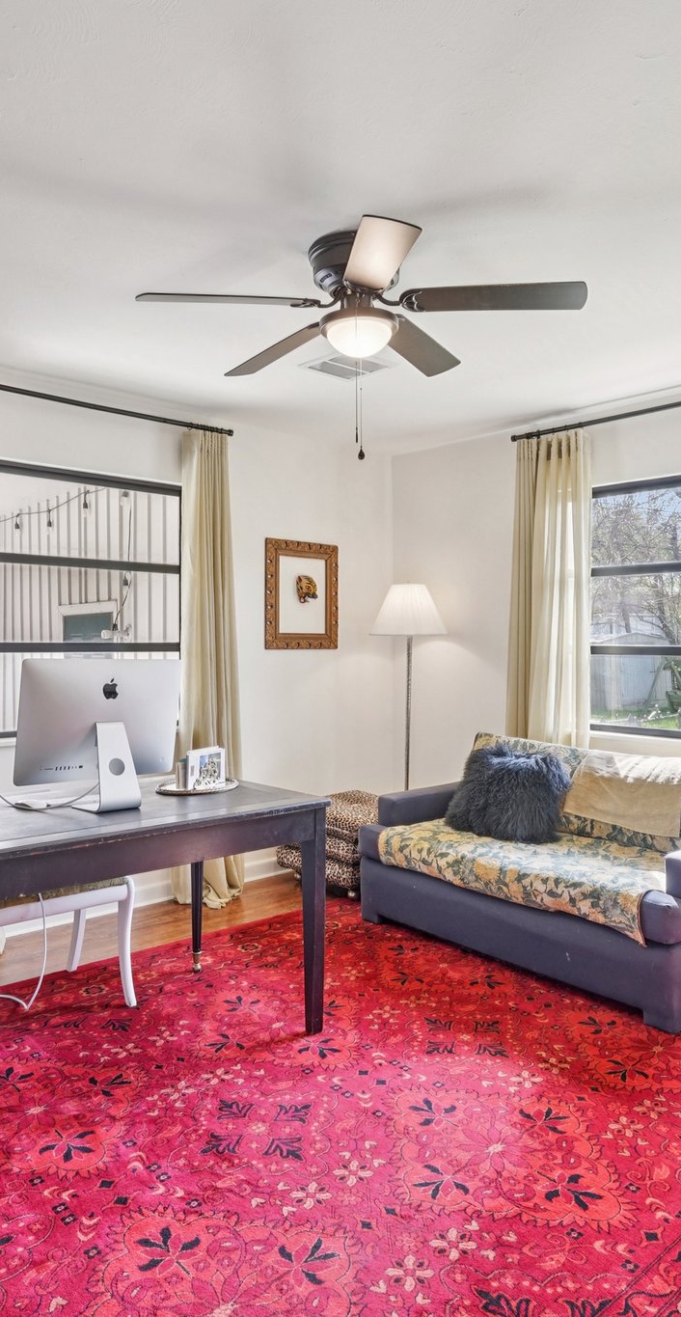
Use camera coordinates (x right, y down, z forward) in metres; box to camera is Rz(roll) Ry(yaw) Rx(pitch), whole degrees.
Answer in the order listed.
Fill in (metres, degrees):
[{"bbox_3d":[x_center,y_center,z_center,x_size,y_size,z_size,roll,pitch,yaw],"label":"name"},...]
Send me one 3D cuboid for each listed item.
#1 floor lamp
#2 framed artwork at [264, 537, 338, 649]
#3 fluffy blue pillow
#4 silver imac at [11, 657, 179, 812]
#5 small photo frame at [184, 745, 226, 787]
[{"bbox_3d":[0.371,0.409,4.152,0.415,1.648,0.415,0,0,6],"label":"floor lamp"},{"bbox_3d":[-0.207,-0.343,4.231,0.492,0.586,0.030,-1,1,-39],"label":"framed artwork"},{"bbox_3d":[0.792,0.626,3.563,0.200,0.440,0.480,28,-18,-38],"label":"fluffy blue pillow"},{"bbox_3d":[-0.721,0.223,2.296,0.176,0.454,0.527,0,1,41],"label":"silver imac"},{"bbox_3d":[-0.453,0.368,2.566,0.136,0.129,0.040,-1,1,-39],"label":"small photo frame"}]

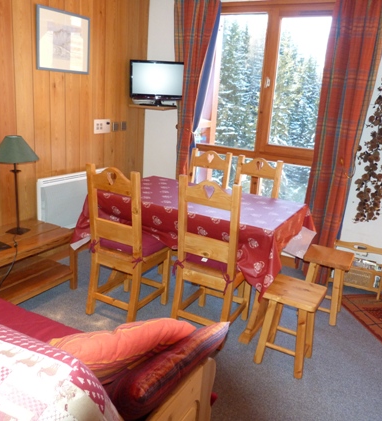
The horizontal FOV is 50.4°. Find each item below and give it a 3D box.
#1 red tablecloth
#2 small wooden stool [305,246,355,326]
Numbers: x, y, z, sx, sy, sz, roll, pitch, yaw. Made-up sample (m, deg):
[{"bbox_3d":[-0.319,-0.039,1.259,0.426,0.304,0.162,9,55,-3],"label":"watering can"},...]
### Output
[{"bbox_3d":[0.053,0.123,3.036,1.535,0.465,0.959,12,16,28],"label":"red tablecloth"},{"bbox_3d":[0.978,0.544,2.954,0.303,0.444,0.333,11,16,27],"label":"small wooden stool"}]

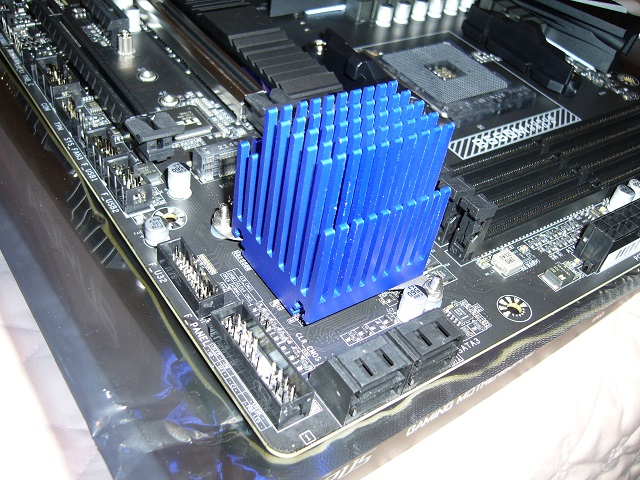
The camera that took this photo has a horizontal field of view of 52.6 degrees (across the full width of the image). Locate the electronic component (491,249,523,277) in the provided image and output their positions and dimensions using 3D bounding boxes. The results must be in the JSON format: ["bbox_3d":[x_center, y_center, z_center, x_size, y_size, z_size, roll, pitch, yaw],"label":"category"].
[{"bbox_3d":[0.054,0.007,0.188,0.008,0.002,0.007,-20,49,-30],"label":"electronic component"}]

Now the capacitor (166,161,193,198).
[{"bbox_3d":[-0.041,-0.017,0.190,0.007,0.009,0.007,6,41,-5],"label":"capacitor"}]

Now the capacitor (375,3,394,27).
[{"bbox_3d":[0.031,-0.106,0.306,0.007,0.009,0.007,-20,49,-30],"label":"capacitor"}]

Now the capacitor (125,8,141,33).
[{"bbox_3d":[-0.076,-0.090,0.264,0.006,0.009,0.006,-20,49,-30],"label":"capacitor"}]

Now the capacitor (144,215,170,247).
[{"bbox_3d":[-0.044,-0.002,0.175,0.006,0.005,0.006,6,41,-5],"label":"capacitor"}]

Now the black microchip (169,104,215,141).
[{"bbox_3d":[-0.046,-0.041,0.220,0.017,0.002,0.016,-20,49,-30],"label":"black microchip"}]

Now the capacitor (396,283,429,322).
[{"bbox_3d":[0.024,0.016,0.166,0.006,0.007,0.006,6,41,-5],"label":"capacitor"}]

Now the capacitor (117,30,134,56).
[{"bbox_3d":[-0.075,-0.076,0.249,0.006,0.008,0.006,-20,49,-30],"label":"capacitor"}]

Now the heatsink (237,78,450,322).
[{"bbox_3d":[0.005,-0.011,0.160,0.037,0.047,0.037,-20,49,-30],"label":"heatsink"}]

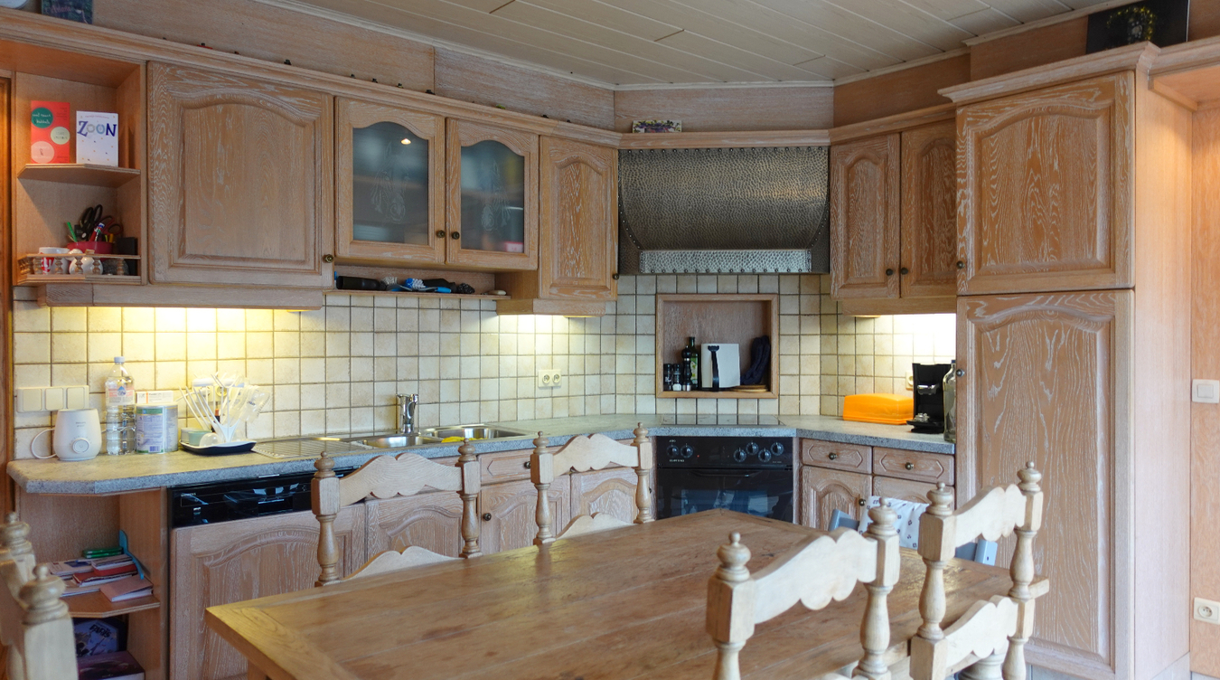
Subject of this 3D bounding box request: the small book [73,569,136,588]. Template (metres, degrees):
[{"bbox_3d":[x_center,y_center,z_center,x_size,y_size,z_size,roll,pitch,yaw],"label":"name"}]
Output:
[{"bbox_3d":[-1.657,0.765,2.670,0.159,0.021,0.197,0,0,-40],"label":"small book"}]

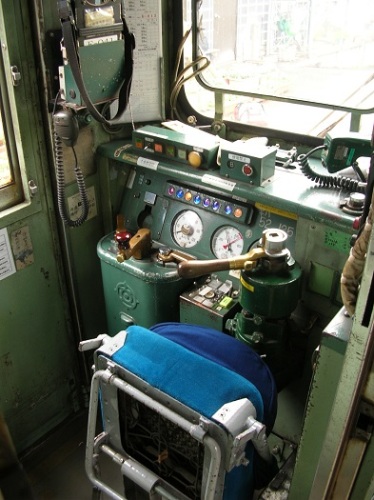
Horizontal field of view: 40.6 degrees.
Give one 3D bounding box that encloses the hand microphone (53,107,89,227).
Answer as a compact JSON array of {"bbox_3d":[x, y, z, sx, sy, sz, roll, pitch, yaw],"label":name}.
[{"bbox_3d":[-0.317,-0.217,1.380,0.089,0.341,0.048,-2,30,-3],"label":"hand microphone"}]

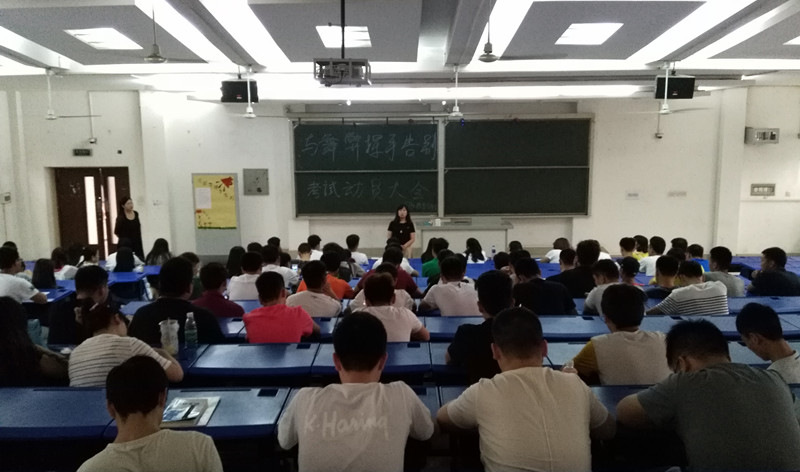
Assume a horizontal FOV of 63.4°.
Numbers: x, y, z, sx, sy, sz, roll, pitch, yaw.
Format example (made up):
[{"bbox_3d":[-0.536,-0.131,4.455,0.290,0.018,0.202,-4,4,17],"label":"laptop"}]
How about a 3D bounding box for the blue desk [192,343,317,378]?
[{"bbox_3d":[-0.722,0.979,3.363,0.595,0.760,0.351,0,7,0],"label":"blue desk"}]

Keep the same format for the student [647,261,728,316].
[{"bbox_3d":[2.151,0.746,4.929,0.590,1.170,0.680,-2,8,-8],"label":"student"}]

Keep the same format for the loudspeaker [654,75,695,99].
[{"bbox_3d":[3.978,-2.183,9.430,0.540,0.310,0.290,1,20,8],"label":"loudspeaker"}]

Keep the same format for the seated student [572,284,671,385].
[{"bbox_3d":[0.949,0.782,2.960,0.492,1.180,0.720,-2,8,-8],"label":"seated student"}]

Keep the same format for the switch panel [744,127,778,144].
[{"bbox_3d":[6.601,-1.822,11.800,0.456,0.288,0.240,0,7,0],"label":"switch panel"}]

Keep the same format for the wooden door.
[{"bbox_3d":[-5.928,-0.285,12.614,1.413,2.100,0.090,0,8,0],"label":"wooden door"}]

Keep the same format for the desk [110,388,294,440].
[{"bbox_3d":[-0.739,1.015,2.493,0.600,0.750,0.390,0,8,0],"label":"desk"}]

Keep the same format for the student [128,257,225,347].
[{"bbox_3d":[-1.264,0.739,3.970,0.541,1.302,0.750,0,7,0],"label":"student"}]

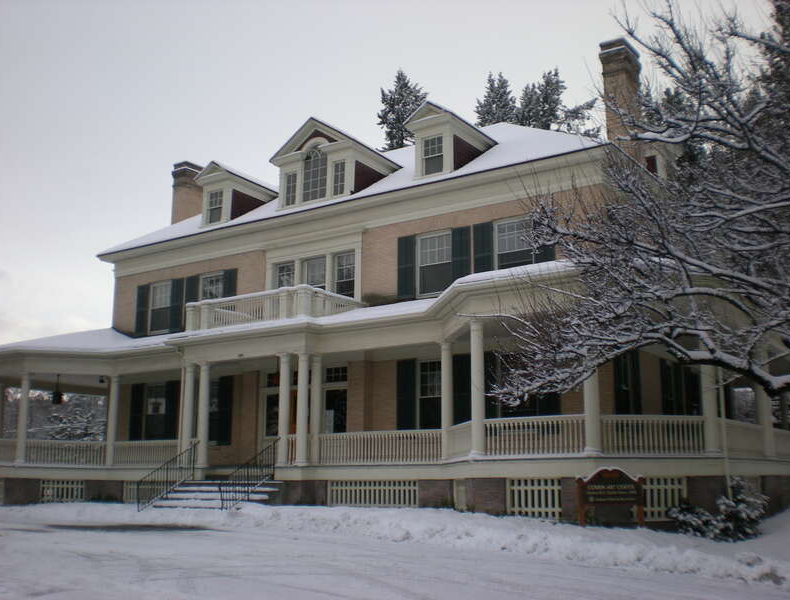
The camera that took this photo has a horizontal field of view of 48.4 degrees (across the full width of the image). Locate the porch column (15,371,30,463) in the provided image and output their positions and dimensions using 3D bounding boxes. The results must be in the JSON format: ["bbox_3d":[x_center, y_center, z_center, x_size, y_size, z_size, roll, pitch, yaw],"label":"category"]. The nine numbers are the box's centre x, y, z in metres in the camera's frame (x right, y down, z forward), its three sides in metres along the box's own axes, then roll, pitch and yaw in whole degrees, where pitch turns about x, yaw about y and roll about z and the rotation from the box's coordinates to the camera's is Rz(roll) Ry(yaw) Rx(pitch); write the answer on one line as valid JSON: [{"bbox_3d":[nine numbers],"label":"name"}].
[{"bbox_3d":[-11.434,3.636,27.028,0.360,2.800,0.360,-8,-15,33],"label":"porch column"}]

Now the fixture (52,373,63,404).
[{"bbox_3d":[-10.664,2.845,27.887,0.333,0.960,0.333,-8,-14,33],"label":"fixture"}]

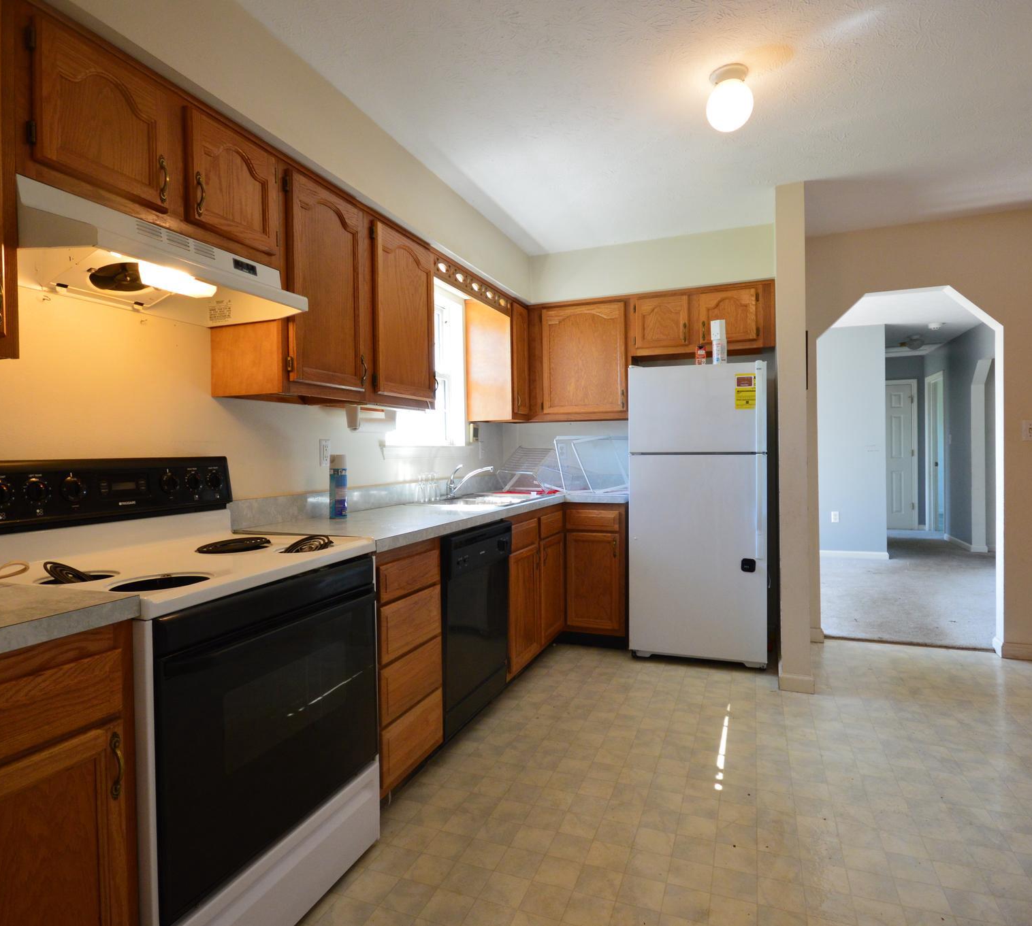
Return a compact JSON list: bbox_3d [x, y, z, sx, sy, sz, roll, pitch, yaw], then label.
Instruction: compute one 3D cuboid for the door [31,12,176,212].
[{"bbox_3d":[-0.972,-0.810,1.392,0.022,0.296,0.297,0,1,23],"label":"door"}]

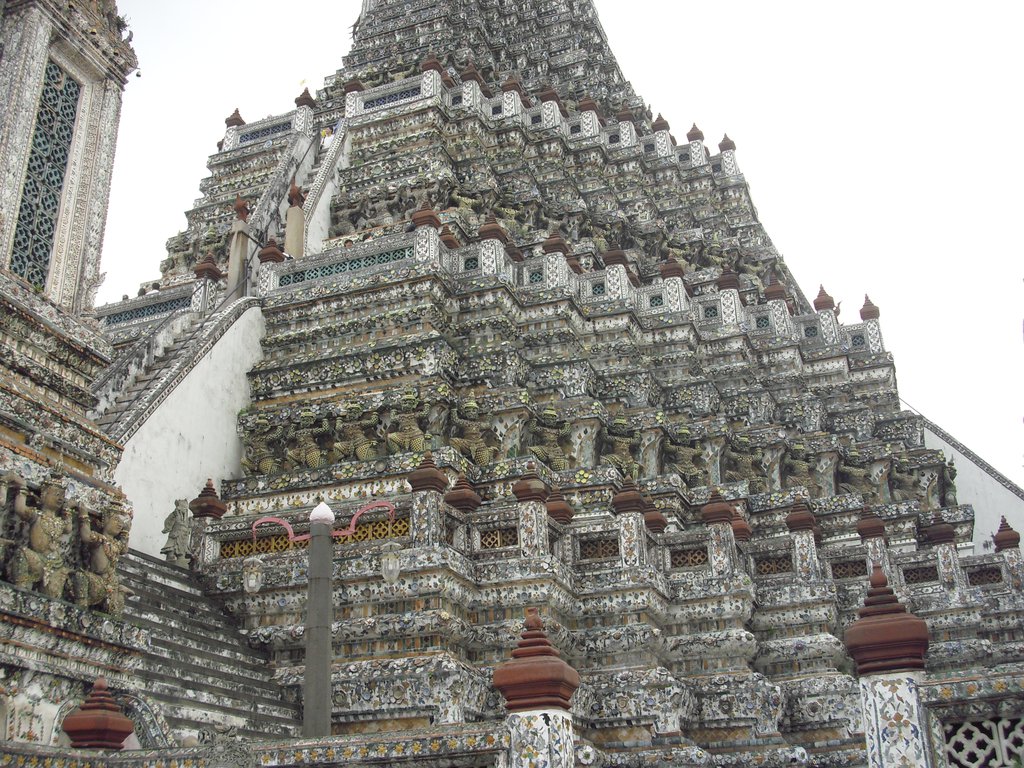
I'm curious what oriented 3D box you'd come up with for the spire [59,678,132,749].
[{"bbox_3d":[-3.558,2.837,9.717,0.440,0.580,0.440,-10,-25,17],"label":"spire"}]

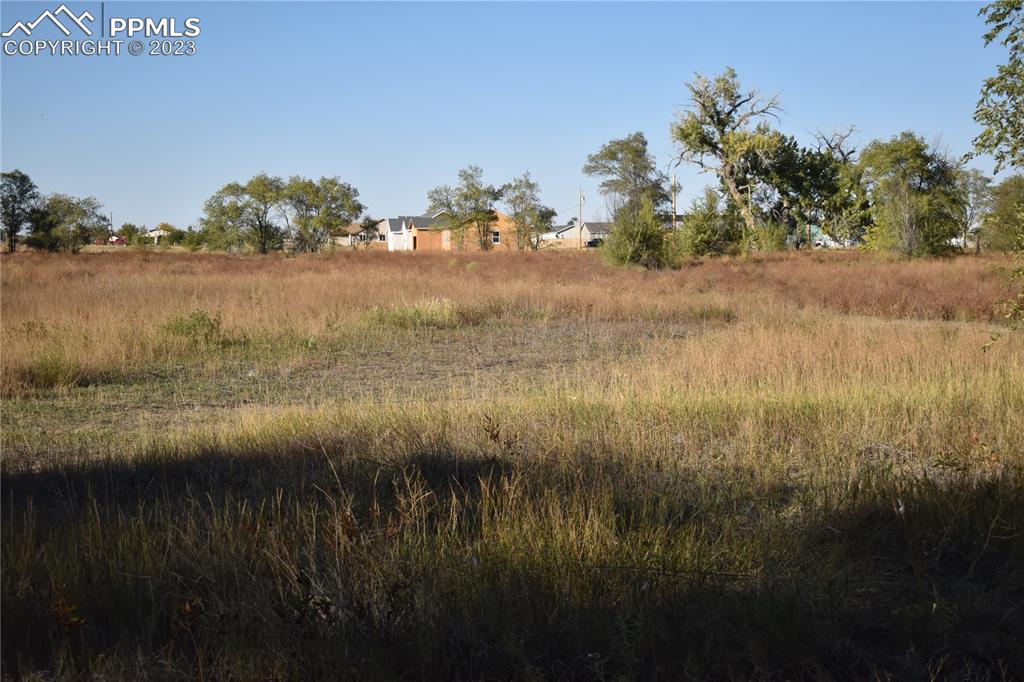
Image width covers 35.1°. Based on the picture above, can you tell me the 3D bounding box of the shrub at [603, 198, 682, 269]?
[{"bbox_3d":[7.410,-6.100,92.000,4.540,3.970,4.310,0,4,0],"label":"shrub"}]

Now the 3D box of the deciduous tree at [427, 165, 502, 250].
[{"bbox_3d":[-5.420,-15.180,185.000,8.680,9.930,8.240,0,4,0],"label":"deciduous tree"}]

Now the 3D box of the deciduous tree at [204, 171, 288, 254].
[{"bbox_3d":[-28.880,-13.850,175.000,9.070,8.690,8.620,0,4,0],"label":"deciduous tree"}]

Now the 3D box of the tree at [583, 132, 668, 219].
[{"bbox_3d":[9.660,-12.600,138.000,7.320,10.300,6.960,0,4,0],"label":"tree"}]

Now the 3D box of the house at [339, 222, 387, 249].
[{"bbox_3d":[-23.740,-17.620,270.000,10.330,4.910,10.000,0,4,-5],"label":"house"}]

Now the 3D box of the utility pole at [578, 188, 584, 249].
[{"bbox_3d":[10.720,-18.930,250.000,0.500,9.800,0.500,0,4,0],"label":"utility pole"}]

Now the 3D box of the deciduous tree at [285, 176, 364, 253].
[{"bbox_3d":[-20.250,-13.630,175.000,8.640,8.260,8.210,0,4,0],"label":"deciduous tree"}]

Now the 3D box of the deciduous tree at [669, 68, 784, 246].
[{"bbox_3d":[21.940,-18.430,165.000,11.200,18.630,10.640,0,4,0],"label":"deciduous tree"}]

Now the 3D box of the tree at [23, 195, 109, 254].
[{"bbox_3d":[-48.100,-12.660,175.000,9.070,6.320,8.160,0,4,0],"label":"tree"}]

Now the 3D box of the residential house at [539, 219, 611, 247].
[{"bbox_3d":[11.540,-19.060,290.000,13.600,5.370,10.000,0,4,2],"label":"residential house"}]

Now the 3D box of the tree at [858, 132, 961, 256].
[{"bbox_3d":[35.070,-12.880,143.000,9.000,11.030,8.550,0,4,0],"label":"tree"}]

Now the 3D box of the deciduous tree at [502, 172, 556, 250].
[{"bbox_3d":[2.000,-14.730,185.000,6.160,9.020,6.160,0,4,0],"label":"deciduous tree"}]

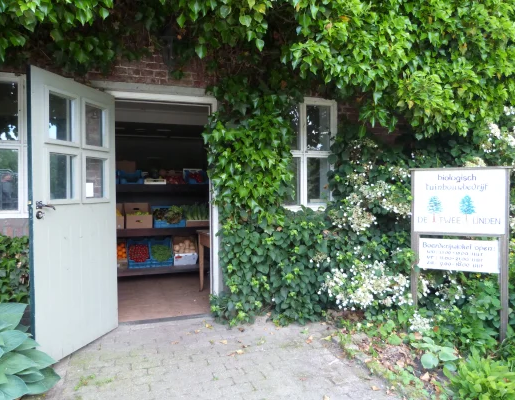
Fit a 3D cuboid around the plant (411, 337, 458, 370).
[{"bbox_3d":[1.301,1.128,2.830,0.330,0.170,0.290,1,2,25],"label":"plant"}]

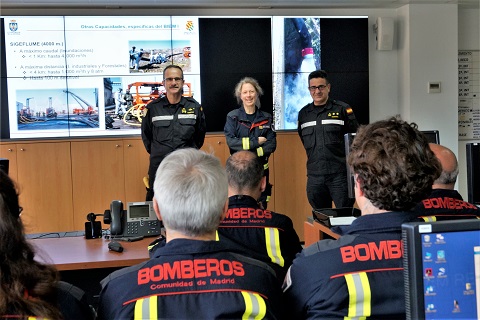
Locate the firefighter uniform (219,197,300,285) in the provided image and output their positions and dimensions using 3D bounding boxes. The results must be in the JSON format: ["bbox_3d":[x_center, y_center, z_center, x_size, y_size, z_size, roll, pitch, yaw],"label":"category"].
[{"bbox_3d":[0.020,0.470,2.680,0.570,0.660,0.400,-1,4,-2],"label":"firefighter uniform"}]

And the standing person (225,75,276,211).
[{"bbox_3d":[0.096,0.145,4.975,0.460,1.650,0.350,-2,4,-6],"label":"standing person"}]

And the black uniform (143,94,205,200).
[{"bbox_3d":[-0.531,0.213,4.934,0.550,1.450,0.340,-2,4,-9],"label":"black uniform"}]

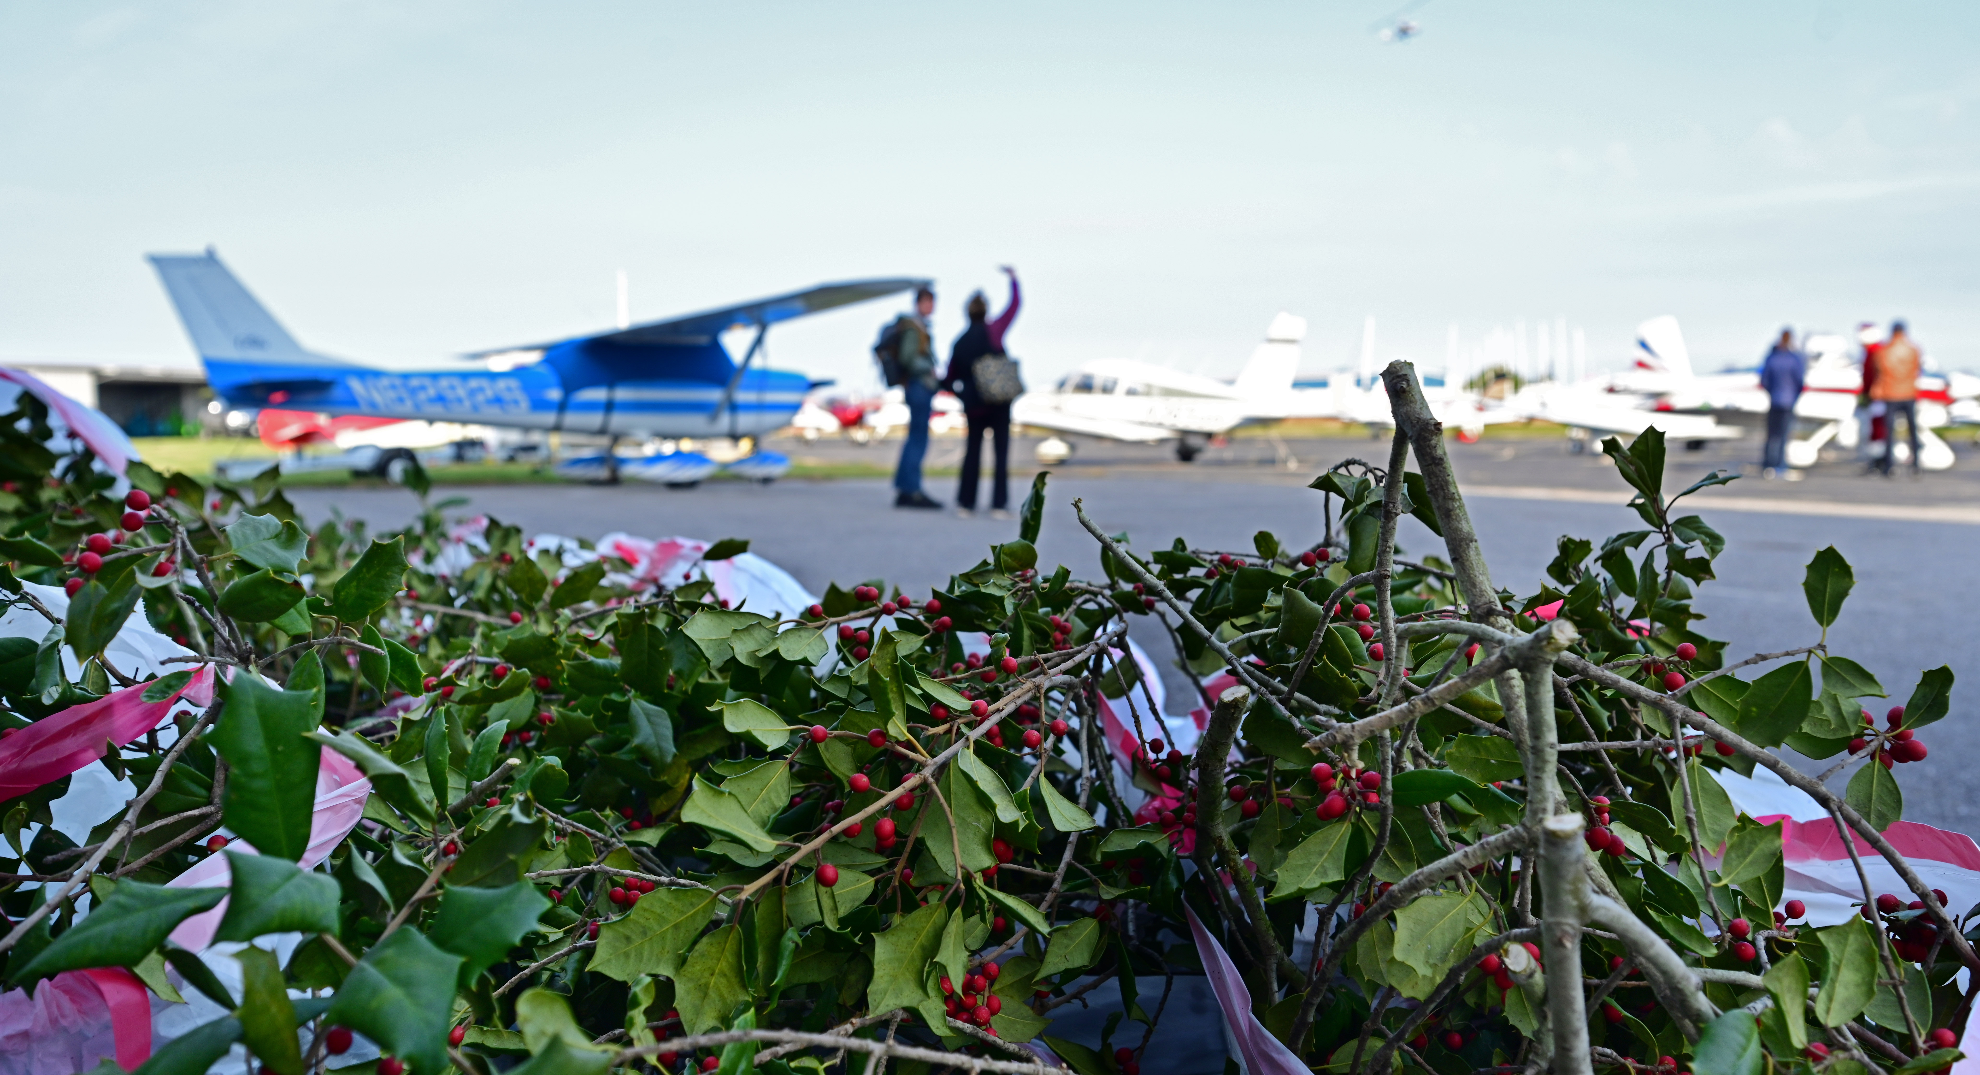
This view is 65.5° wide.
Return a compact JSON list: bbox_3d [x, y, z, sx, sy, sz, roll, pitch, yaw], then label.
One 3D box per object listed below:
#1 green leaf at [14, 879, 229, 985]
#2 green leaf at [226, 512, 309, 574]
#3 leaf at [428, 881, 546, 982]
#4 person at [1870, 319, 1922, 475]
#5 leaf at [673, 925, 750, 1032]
[{"bbox_3d":[-0.290,0.132,0.514,0.029,0.013,0.070,37,35,28],"label":"green leaf"},{"bbox_3d":[-0.399,0.003,0.850,0.044,0.037,0.013,-6,-26,-9],"label":"green leaf"},{"bbox_3d":[-0.176,0.138,0.540,0.042,0.033,0.013,-24,-28,-9],"label":"leaf"},{"bbox_3d":[10.351,-1.601,17.600,0.560,1.760,0.360,1,5,18],"label":"person"},{"bbox_3d":[-0.109,0.172,0.600,0.030,0.048,0.011,21,6,-3],"label":"leaf"}]

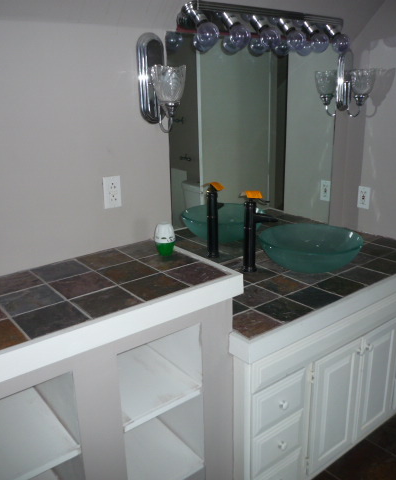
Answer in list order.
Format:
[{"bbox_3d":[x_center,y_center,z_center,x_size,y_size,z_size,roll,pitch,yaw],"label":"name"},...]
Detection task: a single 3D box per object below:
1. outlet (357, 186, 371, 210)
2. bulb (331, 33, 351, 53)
[{"bbox_3d":[0.876,-0.224,2.441,0.010,0.115,0.070,-15,21,-35],"label":"outlet"},{"bbox_3d":[0.649,-0.890,2.089,0.080,0.080,0.080,-15,21,-35],"label":"bulb"}]

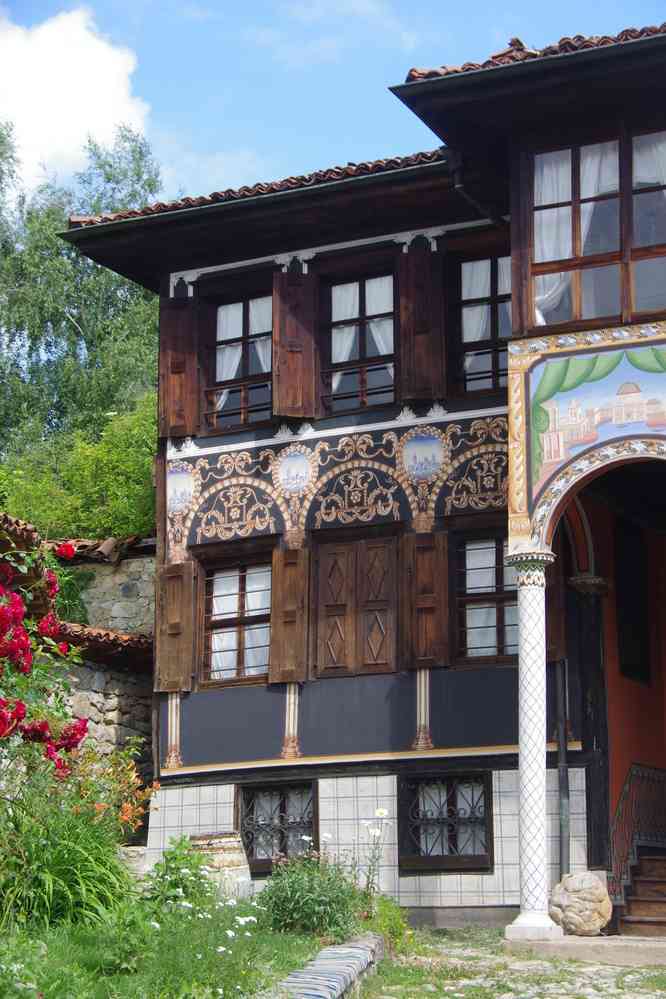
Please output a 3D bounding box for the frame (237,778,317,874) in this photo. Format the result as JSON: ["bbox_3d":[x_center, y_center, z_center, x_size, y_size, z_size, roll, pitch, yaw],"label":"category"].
[{"bbox_3d":[-0.501,2.948,18.081,0.762,0.772,0.050,-7,-16,25],"label":"frame"}]

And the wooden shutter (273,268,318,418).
[{"bbox_3d":[-0.415,-1.660,21.399,0.469,1.637,0.070,-2,-13,6],"label":"wooden shutter"}]

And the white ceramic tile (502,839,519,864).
[{"bbox_3d":[1.607,3.144,17.842,0.189,0.225,0.020,-6,-14,27],"label":"white ceramic tile"}]

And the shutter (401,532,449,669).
[{"bbox_3d":[0.816,0.910,17.843,0.465,1.229,0.060,-7,-16,25],"label":"shutter"}]

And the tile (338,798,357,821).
[{"bbox_3d":[0.131,2.753,17.785,0.192,0.199,0.015,-7,-16,25],"label":"tile"}]

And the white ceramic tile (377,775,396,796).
[{"bbox_3d":[0.538,2.867,20.009,0.214,0.204,0.020,-7,-15,25],"label":"white ceramic tile"}]

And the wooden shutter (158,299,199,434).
[{"bbox_3d":[-1.701,-1.456,21.994,0.437,1.604,0.070,-2,-13,7],"label":"wooden shutter"}]

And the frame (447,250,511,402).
[{"bbox_3d":[1.481,-1.608,18.331,0.888,1.458,0.120,-7,-16,25],"label":"frame"}]

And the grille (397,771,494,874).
[{"bbox_3d":[0.983,2.808,17.383,0.902,0.897,0.120,-7,-16,25],"label":"grille"}]

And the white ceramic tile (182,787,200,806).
[{"bbox_3d":[-1.379,2.895,19.474,0.189,0.186,0.020,-6,-14,27],"label":"white ceramic tile"}]

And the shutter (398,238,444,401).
[{"bbox_3d":[0.935,-1.824,20.761,0.479,1.634,0.070,-2,-13,8],"label":"shutter"}]

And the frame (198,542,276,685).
[{"bbox_3d":[-0.901,1.089,18.737,0.916,1.378,0.120,-7,-16,25],"label":"frame"}]

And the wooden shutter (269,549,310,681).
[{"bbox_3d":[-0.406,1.077,18.404,0.403,1.268,0.060,-7,-16,25],"label":"wooden shutter"}]

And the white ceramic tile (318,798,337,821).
[{"bbox_3d":[-0.049,2.912,18.768,0.185,0.198,0.020,-6,-14,27],"label":"white ceramic tile"}]

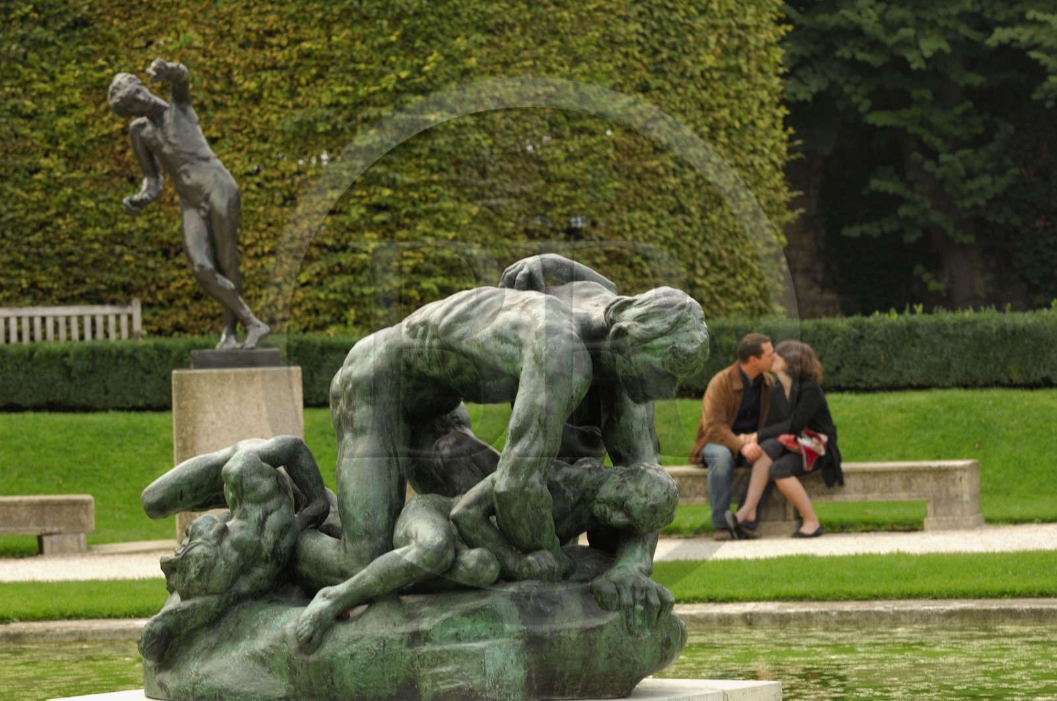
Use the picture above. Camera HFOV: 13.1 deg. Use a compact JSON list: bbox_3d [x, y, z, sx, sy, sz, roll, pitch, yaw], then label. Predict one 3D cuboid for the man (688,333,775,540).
[{"bbox_3d":[1.271,0.529,28.750,0.530,1.280,0.750,-2,1,-14],"label":"man"}]

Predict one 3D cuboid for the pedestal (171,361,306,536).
[{"bbox_3d":[-1.863,0.671,29.548,0.820,1.110,0.800,-2,1,-5],"label":"pedestal"}]

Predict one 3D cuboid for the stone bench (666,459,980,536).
[{"bbox_3d":[1.548,0.930,28.941,2.550,0.420,0.470,-2,1,12],"label":"stone bench"}]

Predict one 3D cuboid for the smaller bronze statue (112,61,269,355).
[{"bbox_3d":[-2.183,-0.942,29.600,0.960,1.870,0.760,-1,1,20],"label":"smaller bronze statue"}]

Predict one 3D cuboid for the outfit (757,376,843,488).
[{"bbox_3d":[1.700,0.510,28.850,0.450,0.690,0.520,-1,1,35],"label":"outfit"}]

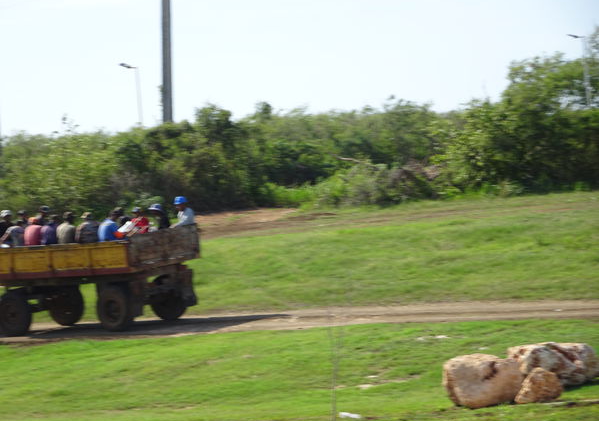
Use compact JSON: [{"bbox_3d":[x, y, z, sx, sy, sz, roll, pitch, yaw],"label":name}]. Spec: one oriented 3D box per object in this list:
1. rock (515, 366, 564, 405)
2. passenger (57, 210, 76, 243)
[{"bbox_3d":[3.744,2.741,54.200,0.740,0.580,0.600,-2,1,6],"label":"rock"},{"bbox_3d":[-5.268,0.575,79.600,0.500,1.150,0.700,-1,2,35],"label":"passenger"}]

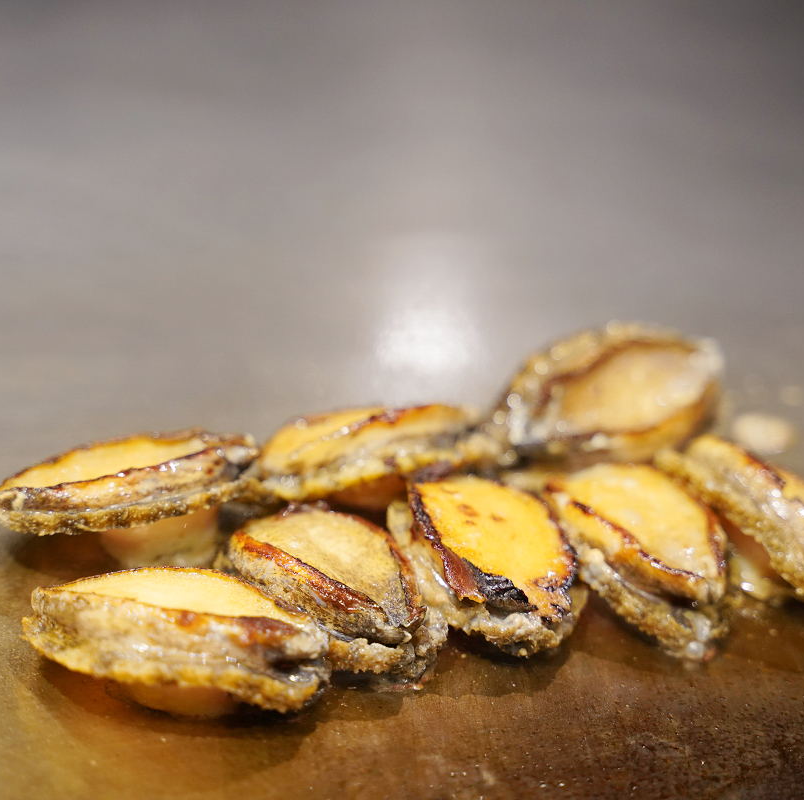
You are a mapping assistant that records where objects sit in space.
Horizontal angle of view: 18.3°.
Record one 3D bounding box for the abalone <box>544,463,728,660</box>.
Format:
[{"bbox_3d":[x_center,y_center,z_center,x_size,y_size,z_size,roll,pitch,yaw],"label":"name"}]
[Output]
[{"bbox_3d":[0.059,0.042,0.620,0.042,0.028,0.063,-16,38,-29],"label":"abalone"}]

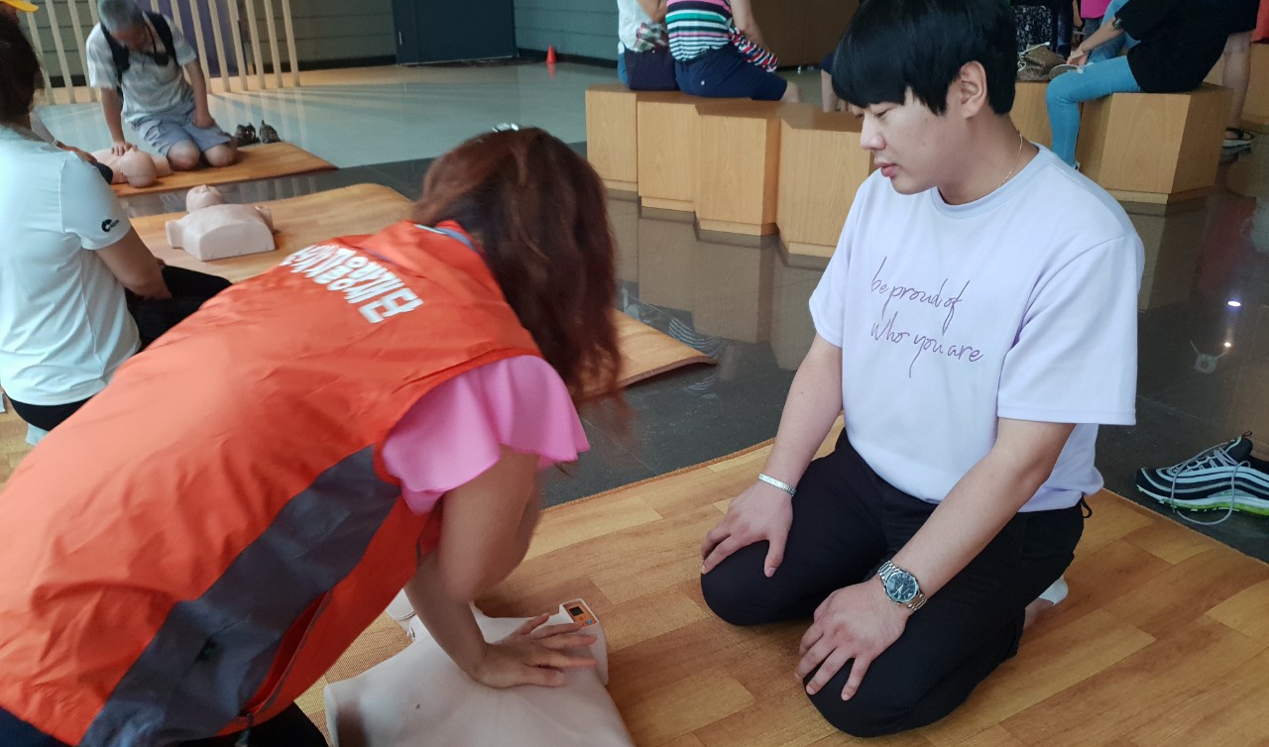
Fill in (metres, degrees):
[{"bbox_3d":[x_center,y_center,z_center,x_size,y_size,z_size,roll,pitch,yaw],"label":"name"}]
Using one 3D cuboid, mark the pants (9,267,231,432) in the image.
[{"bbox_3d":[-1.052,-0.090,2.267,0.430,0.330,0.630,7,24,19],"label":"pants"}]

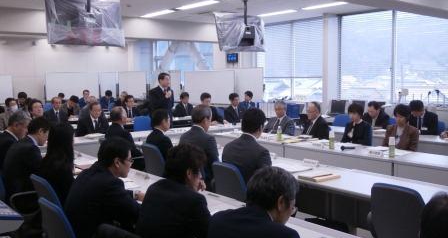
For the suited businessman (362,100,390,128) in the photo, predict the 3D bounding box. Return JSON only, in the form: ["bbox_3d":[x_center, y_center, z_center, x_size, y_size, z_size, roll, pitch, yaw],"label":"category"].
[{"bbox_3d":[2.525,0.257,7.742,0.800,1.180,0.520,-5,7,-40],"label":"suited businessman"}]

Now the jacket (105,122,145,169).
[{"bbox_3d":[-1.303,0.344,6.039,0.450,0.610,0.500,-4,6,-38],"label":"jacket"}]

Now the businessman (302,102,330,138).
[{"bbox_3d":[1.231,0.347,6.798,0.800,1.200,0.540,-5,7,-40],"label":"businessman"}]

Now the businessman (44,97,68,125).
[{"bbox_3d":[-3.172,0.217,8.957,0.550,1.240,0.780,-4,6,-38],"label":"businessman"}]

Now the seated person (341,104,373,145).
[{"bbox_3d":[1.683,0.396,6.265,0.780,1.190,0.480,-5,7,-40],"label":"seated person"}]

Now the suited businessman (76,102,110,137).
[{"bbox_3d":[-2.099,0.352,7.636,0.580,1.228,0.800,-4,6,-38],"label":"suited businessman"}]

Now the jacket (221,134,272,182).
[{"bbox_3d":[0.189,0.447,4.049,0.380,0.620,0.480,-5,6,-40],"label":"jacket"}]

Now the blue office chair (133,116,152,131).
[{"bbox_3d":[-1.378,0.415,8.518,0.570,0.900,0.580,-4,6,-38],"label":"blue office chair"}]

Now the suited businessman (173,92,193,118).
[{"bbox_3d":[-0.994,0.000,11.594,0.500,1.300,0.680,-4,5,-33],"label":"suited businessman"}]

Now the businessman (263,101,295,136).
[{"bbox_3d":[0.809,0.322,7.563,0.850,1.220,0.580,-4,6,-38],"label":"businessman"}]

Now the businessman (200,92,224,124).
[{"bbox_3d":[-0.257,0.141,8.922,0.520,1.250,0.780,-5,7,-40],"label":"businessman"}]

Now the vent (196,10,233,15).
[{"bbox_3d":[-0.192,-2.677,11.862,0.800,0.060,0.800,-5,6,-40],"label":"vent"}]

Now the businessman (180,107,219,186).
[{"bbox_3d":[-0.126,0.520,4.940,0.780,1.325,0.540,-4,6,-38],"label":"businessman"}]

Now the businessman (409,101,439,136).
[{"bbox_3d":[3.130,0.328,7.648,0.800,1.247,0.560,-4,6,-38],"label":"businessman"}]

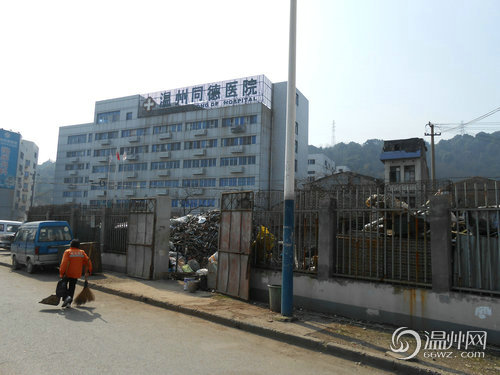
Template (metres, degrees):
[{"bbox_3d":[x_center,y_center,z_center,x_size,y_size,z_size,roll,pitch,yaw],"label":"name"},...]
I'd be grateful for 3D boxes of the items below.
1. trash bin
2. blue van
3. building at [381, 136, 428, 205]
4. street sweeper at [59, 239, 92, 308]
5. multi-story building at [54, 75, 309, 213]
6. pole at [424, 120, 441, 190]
[{"bbox_3d":[0.641,2.413,8.210,0.440,0.570,0.440,2,-7,0],"label":"trash bin"},{"bbox_3d":[-8.527,2.395,15.220,3.400,1.850,1.400,-4,-9,43],"label":"blue van"},{"bbox_3d":[16.415,1.125,38.978,3.900,11.400,5.300,-2,-8,33],"label":"building"},{"bbox_3d":[-4.002,1.932,8.610,0.660,1.570,0.450,7,-8,-36],"label":"street sweeper"},{"bbox_3d":[-15.567,-3.654,77.881,52.000,27.600,16.000,-1,-7,26],"label":"multi-story building"},{"bbox_3d":[16.528,0.174,33.701,1.280,12.100,0.320,-1,-7,26],"label":"pole"}]

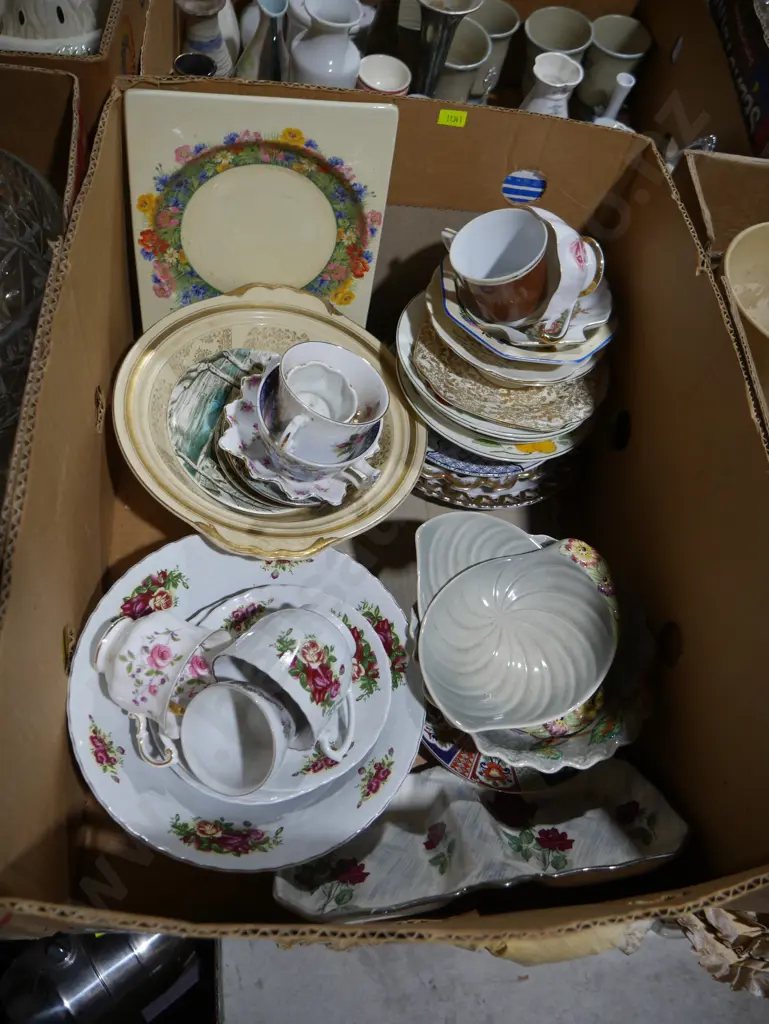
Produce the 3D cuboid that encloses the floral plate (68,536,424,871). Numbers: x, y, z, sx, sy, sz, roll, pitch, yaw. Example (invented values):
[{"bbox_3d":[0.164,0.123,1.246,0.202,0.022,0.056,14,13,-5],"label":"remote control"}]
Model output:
[{"bbox_3d":[-0.098,0.130,0.616,0.256,0.030,0.256,0,60,-11],"label":"floral plate"}]

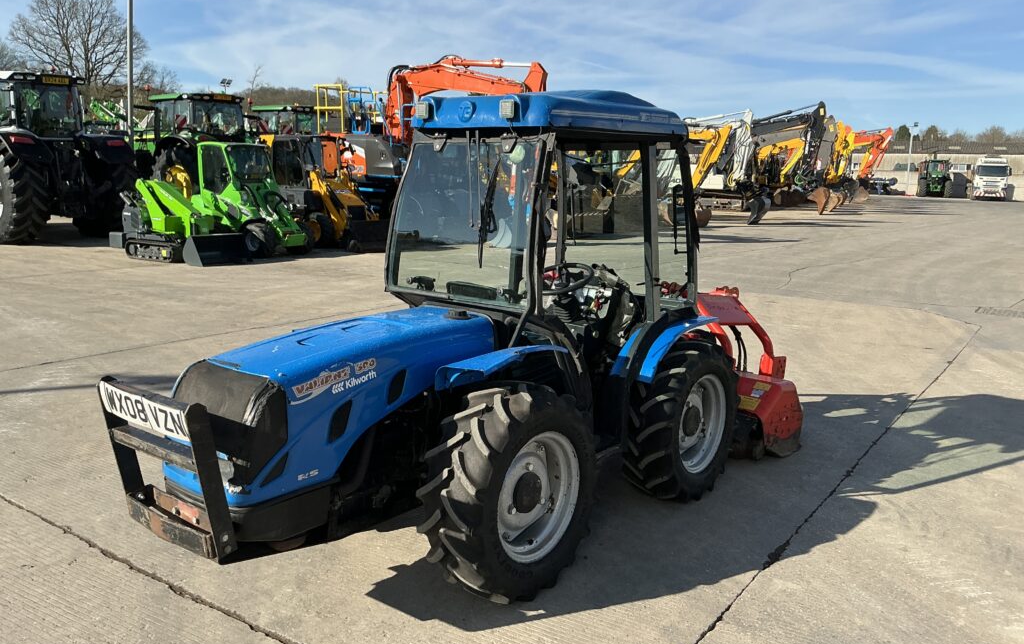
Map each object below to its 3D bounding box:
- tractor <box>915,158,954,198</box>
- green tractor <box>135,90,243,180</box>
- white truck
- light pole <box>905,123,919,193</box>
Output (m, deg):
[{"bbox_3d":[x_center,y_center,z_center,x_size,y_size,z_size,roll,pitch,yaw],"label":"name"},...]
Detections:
[{"bbox_3d":[35.660,-12.041,69.500,2.500,3.000,4.800,8,12,28],"label":"tractor"},{"bbox_3d":[-8.055,-3.991,21.062,5.200,3.200,2.550,10,13,39],"label":"green tractor"},{"bbox_3d":[43.218,-12.952,74.500,2.550,3.700,7.000,8,12,29],"label":"white truck"},{"bbox_3d":[35.647,-14.607,74.000,0.900,6.400,0.400,8,12,29],"label":"light pole"}]

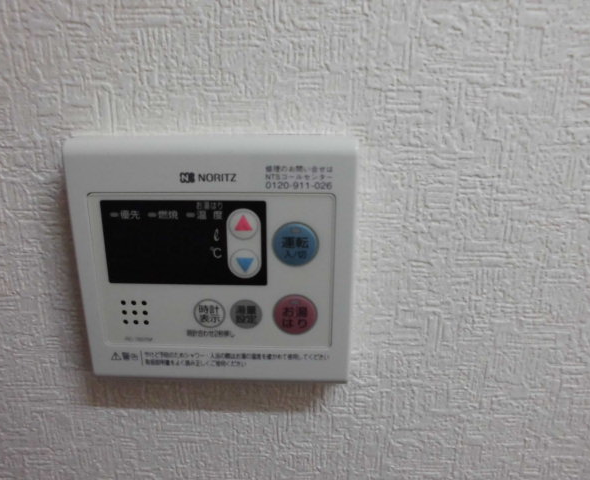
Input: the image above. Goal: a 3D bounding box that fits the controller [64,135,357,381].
[{"bbox_3d":[-0.037,0.010,0.234,0.128,0.119,0.020,0,17,1],"label":"controller"}]

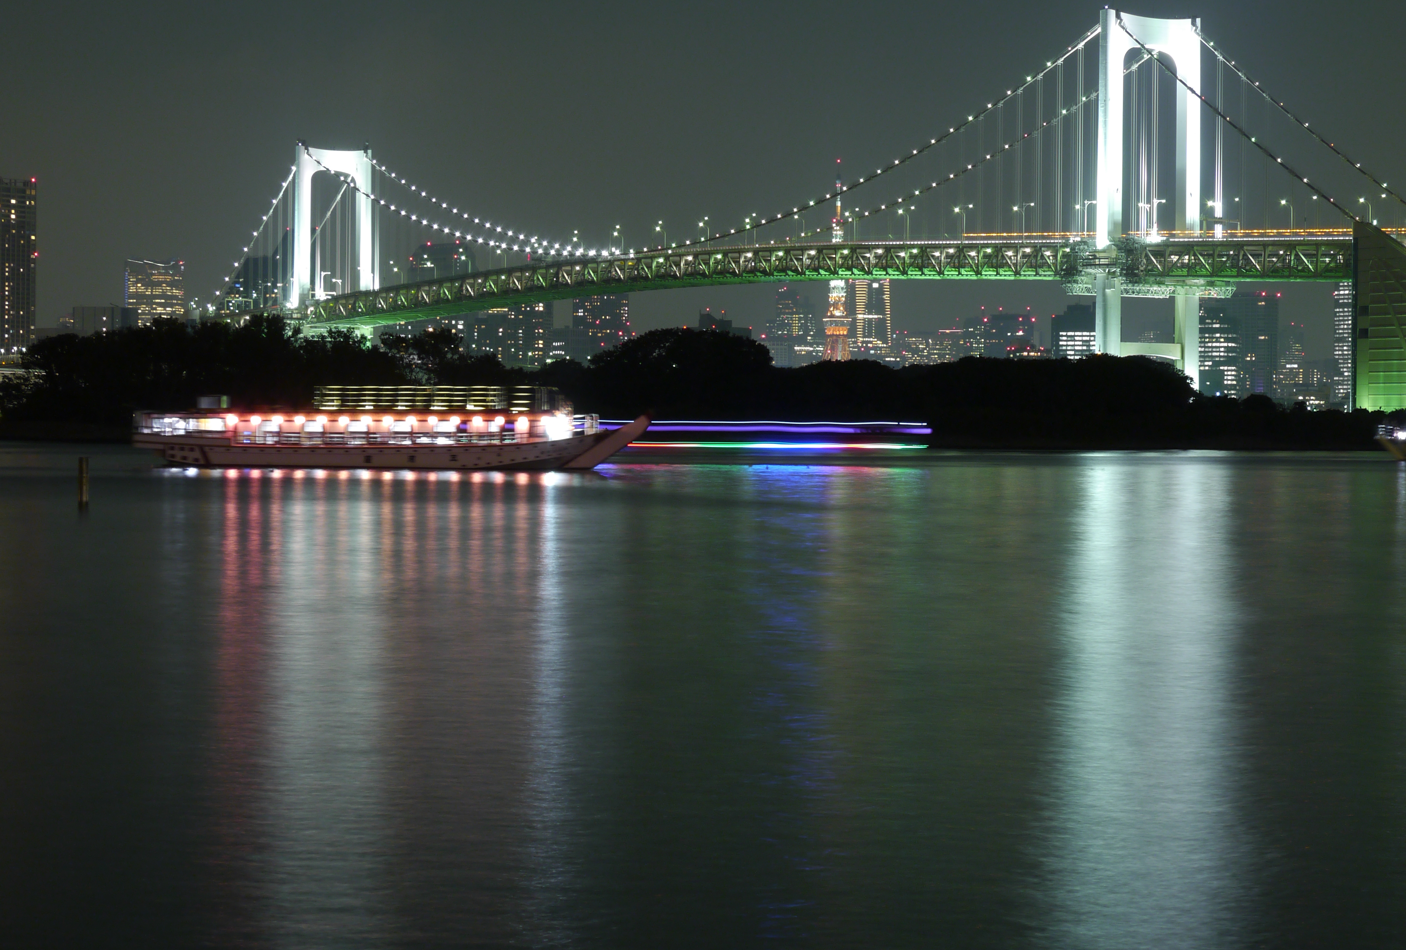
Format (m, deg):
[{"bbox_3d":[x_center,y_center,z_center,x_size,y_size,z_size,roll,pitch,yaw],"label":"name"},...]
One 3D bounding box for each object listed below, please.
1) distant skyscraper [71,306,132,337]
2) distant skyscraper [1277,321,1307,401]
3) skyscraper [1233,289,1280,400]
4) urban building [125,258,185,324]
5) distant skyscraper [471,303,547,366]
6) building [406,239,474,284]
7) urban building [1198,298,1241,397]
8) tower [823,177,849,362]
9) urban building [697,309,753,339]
[{"bbox_3d":[-339.160,-60.410,1899.580,32.000,72.000,28.000,0,1,10],"label":"distant skyscraper"},{"bbox_3d":[745.670,-120.570,4249.120,40.000,140.000,38.000,0,1,10],"label":"distant skyscraper"},{"bbox_3d":[504.270,-100.510,3059.200,44.000,135.000,40.000,0,1,9],"label":"skyscraper"},{"bbox_3d":[-850.690,-210.570,5218.300,90.000,238.000,85.000,0,1,-9],"label":"urban building"},{"bbox_3d":[-152.840,-84.620,2649.380,60.000,105.000,32.000,0,1,-3],"label":"distant skyscraper"},{"bbox_3d":[-244.710,-129.560,3148.930,68.000,178.000,45.000,0,1,-4],"label":"building"},{"bbox_3d":[431.470,-86.620,2819.340,40.000,112.000,38.000,0,1,9],"label":"urban building"},{"bbox_3d":[167.120,-229.480,4157.860,88.000,333.000,88.000,0,1,-43],"label":"tower"},{"bbox_3d":[18.670,-88.040,2899.360,48.000,104.000,36.000,0,1,0],"label":"urban building"}]

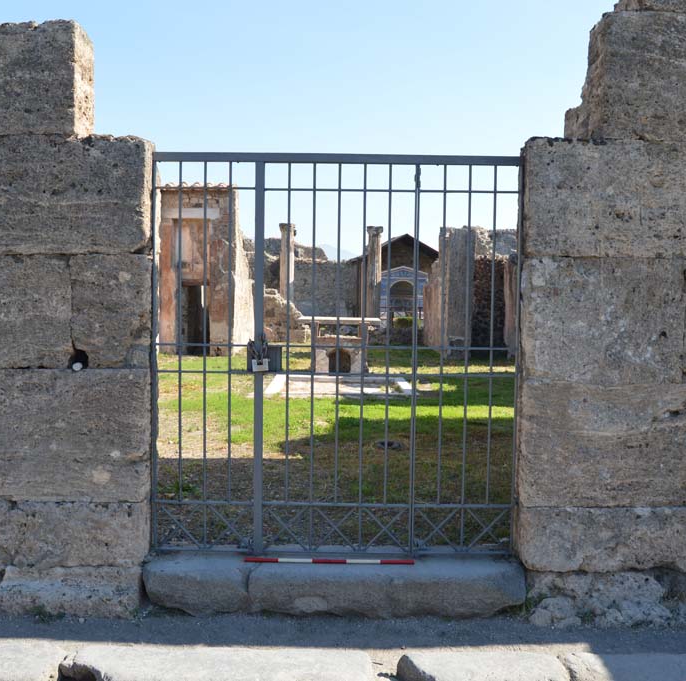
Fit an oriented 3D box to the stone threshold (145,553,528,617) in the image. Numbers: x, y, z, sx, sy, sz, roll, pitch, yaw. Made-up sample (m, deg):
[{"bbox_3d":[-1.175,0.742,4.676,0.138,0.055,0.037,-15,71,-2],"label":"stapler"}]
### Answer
[{"bbox_3d":[-0.047,1.397,4.492,2.126,0.195,0.520,1,3,-1],"label":"stone threshold"}]

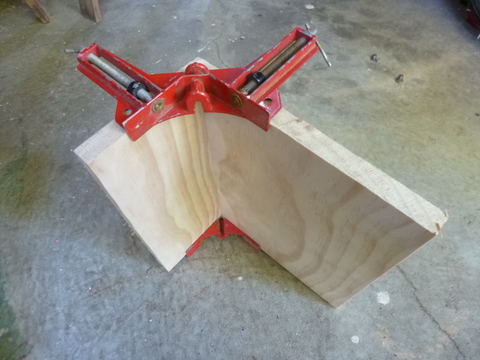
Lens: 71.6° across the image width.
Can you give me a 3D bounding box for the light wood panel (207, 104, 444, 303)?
[{"bbox_3d":[0.049,0.035,0.390,0.238,0.297,0.019,37,68,20],"label":"light wood panel"}]

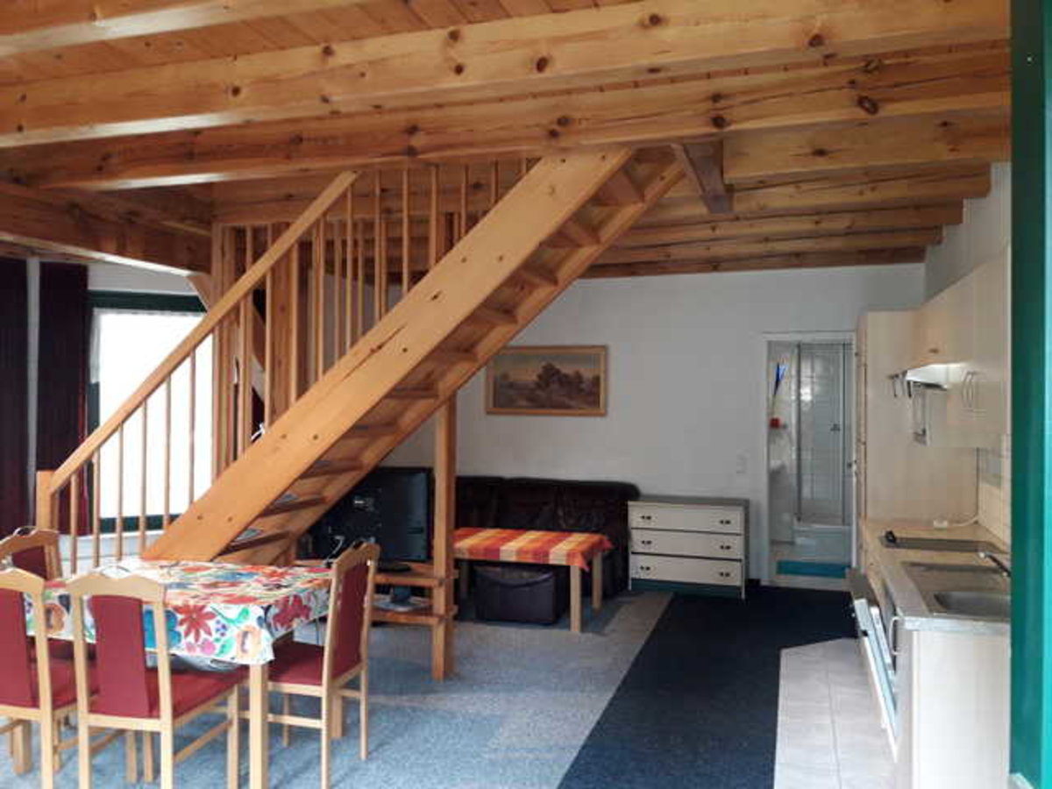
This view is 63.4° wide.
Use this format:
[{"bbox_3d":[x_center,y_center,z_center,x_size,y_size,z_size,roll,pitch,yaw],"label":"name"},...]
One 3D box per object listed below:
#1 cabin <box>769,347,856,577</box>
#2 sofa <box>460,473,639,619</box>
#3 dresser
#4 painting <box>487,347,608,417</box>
[{"bbox_3d":[3.041,0.521,8.331,0.816,2.019,0.848,0,1,18],"label":"cabin"},{"bbox_3d":[-0.057,1.126,7.008,1.856,0.816,0.800,0,1,18],"label":"sofa"},{"bbox_3d":[1.294,1.192,6.758,0.882,0.698,0.464,0,1,18],"label":"dresser"},{"bbox_3d":[0.161,-0.120,7.344,1.083,0.598,0.040,0,1,18],"label":"painting"}]

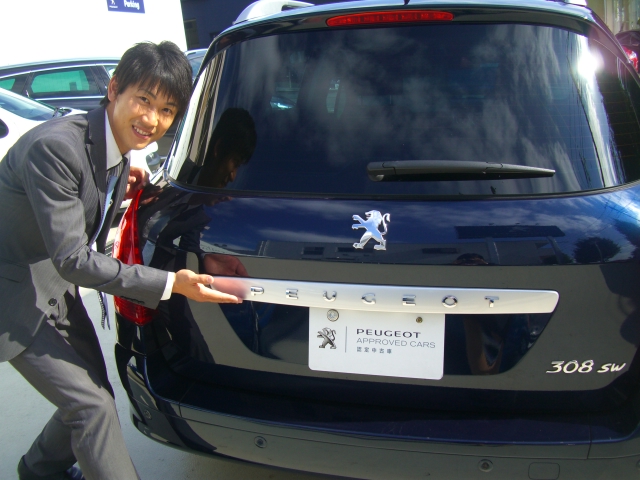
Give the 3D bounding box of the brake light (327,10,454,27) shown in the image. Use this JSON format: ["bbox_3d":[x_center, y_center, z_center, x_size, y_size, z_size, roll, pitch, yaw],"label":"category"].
[{"bbox_3d":[0.176,-0.562,1.780,0.320,0.034,0.040,2,11,12],"label":"brake light"}]

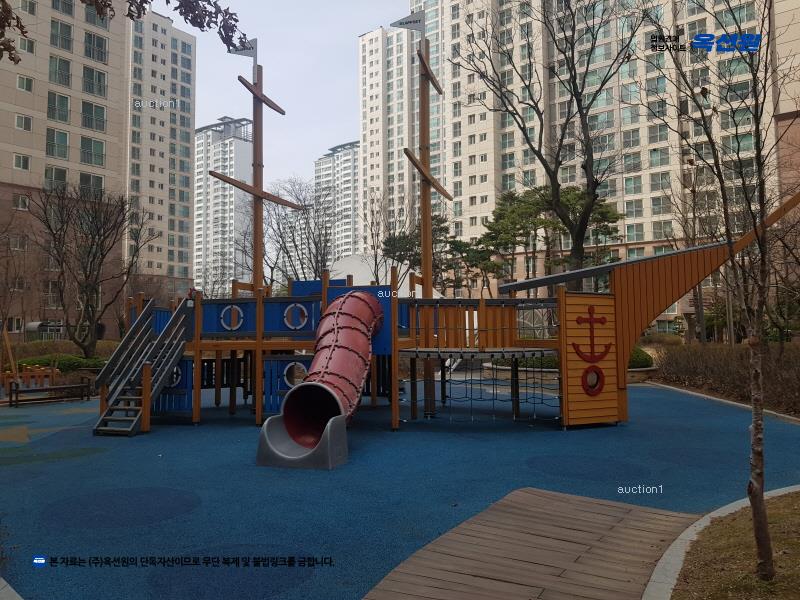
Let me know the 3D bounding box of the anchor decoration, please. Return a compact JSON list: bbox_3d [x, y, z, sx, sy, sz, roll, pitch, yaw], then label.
[{"bbox_3d":[3.246,0.860,10.079,0.937,1.524,0.050,2,-4,-29],"label":"anchor decoration"}]

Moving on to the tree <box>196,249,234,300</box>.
[{"bbox_3d":[-7.972,0.460,25.829,1.644,5.387,1.644,0,-4,0],"label":"tree"}]

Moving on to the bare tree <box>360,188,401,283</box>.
[{"bbox_3d":[-0.796,-0.797,24.756,1.664,7.700,1.664,0,-4,0],"label":"bare tree"}]

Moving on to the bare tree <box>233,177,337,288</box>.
[{"bbox_3d":[-4.789,-1.039,24.739,4.327,8.214,4.327,0,-4,0],"label":"bare tree"}]

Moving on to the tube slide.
[{"bbox_3d":[-0.884,0.922,8.530,1.030,2.250,2.960,-1,-4,16],"label":"tube slide"}]

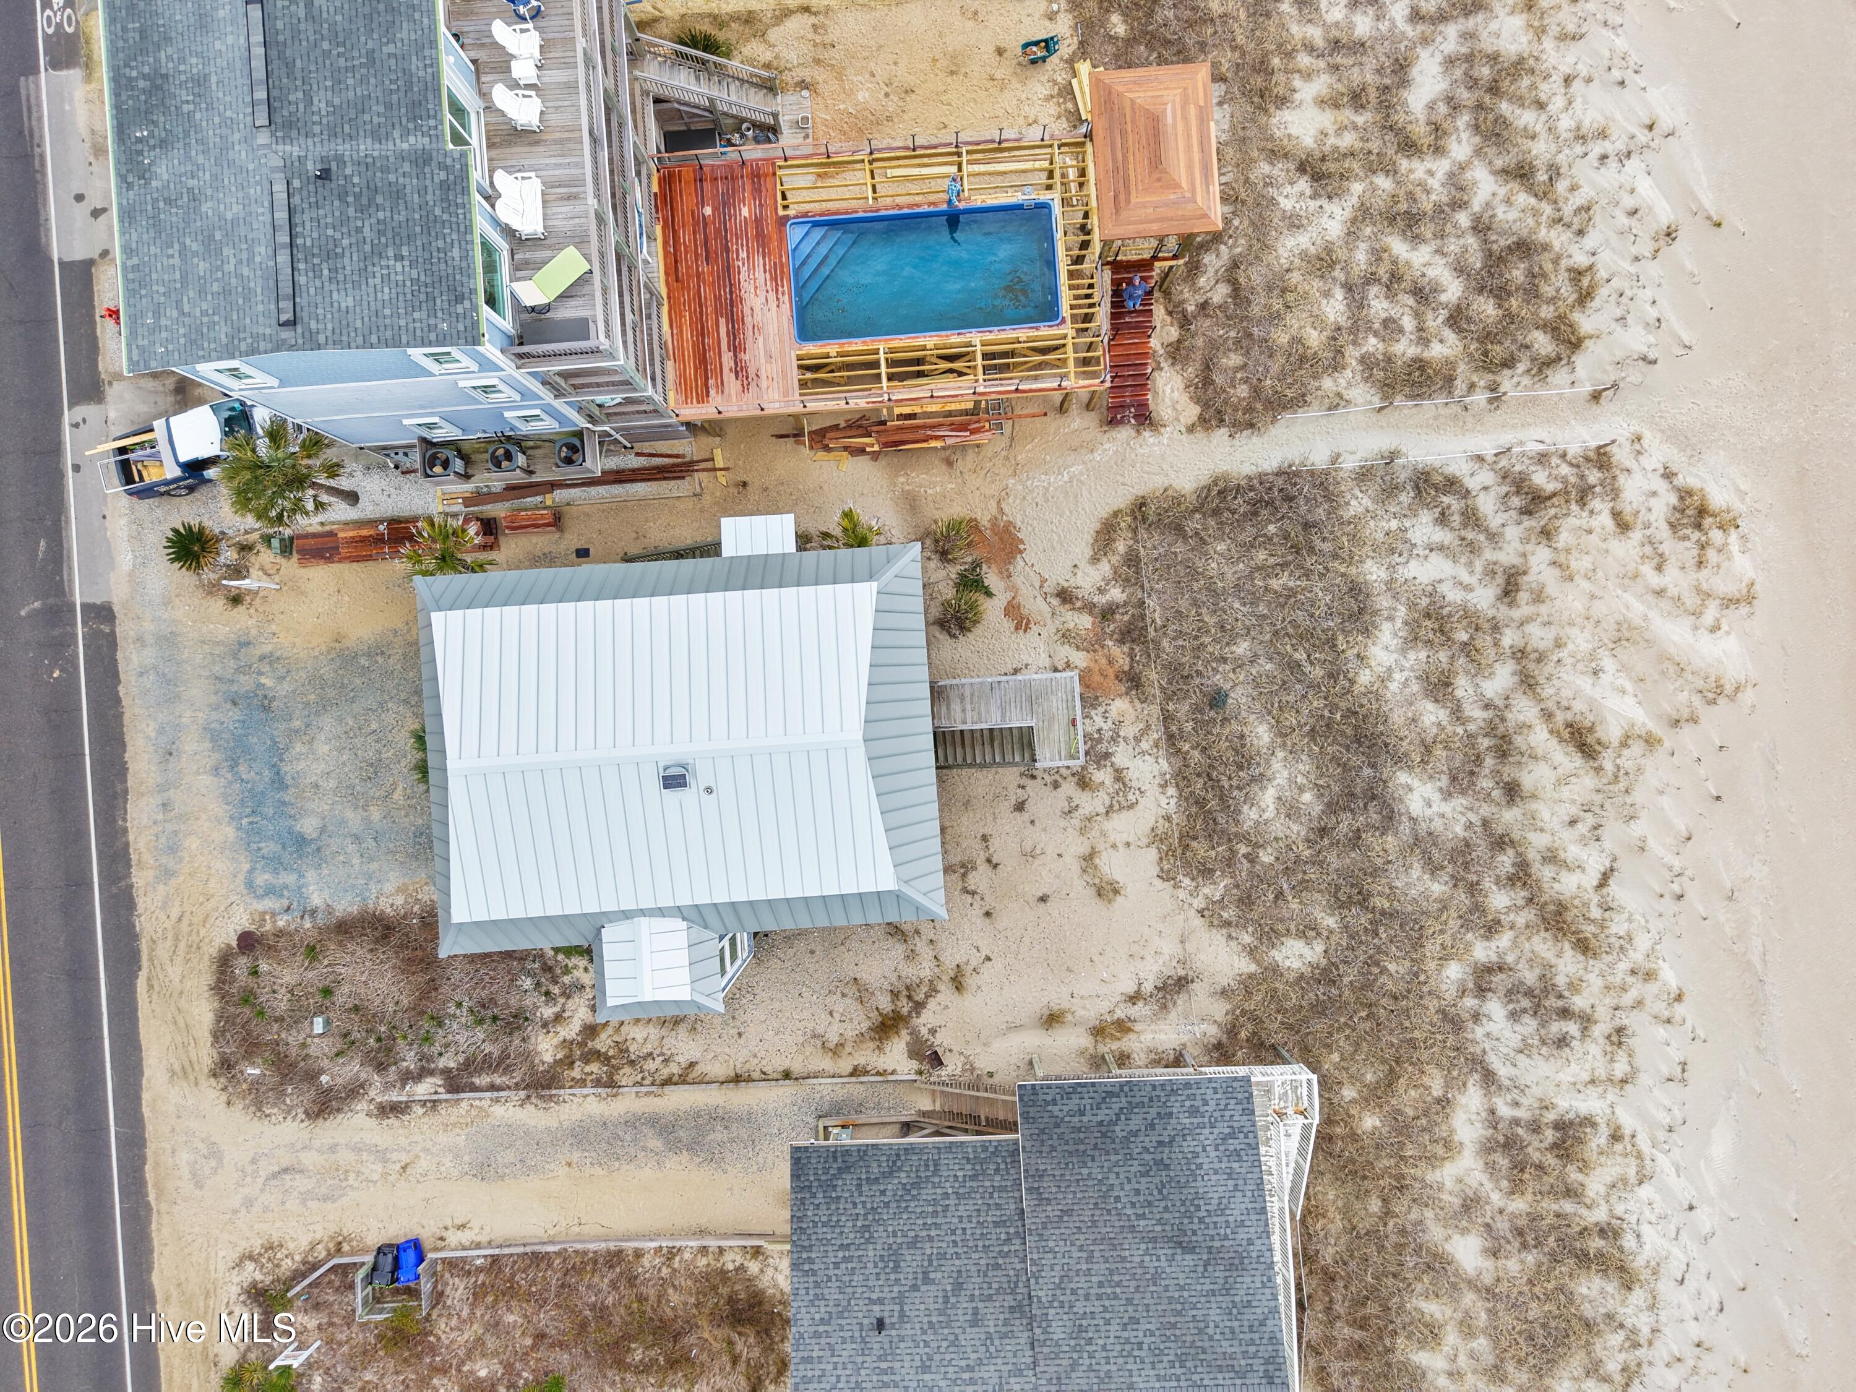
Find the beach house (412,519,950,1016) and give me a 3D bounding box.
[{"bbox_3d":[-5.877,1.534,33.183,11.900,10.800,11.800,-4,90,0],"label":"beach house"}]

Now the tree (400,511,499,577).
[{"bbox_3d":[-13.525,-3.980,36.932,2.500,3.200,2.750,0,90,0],"label":"tree"}]

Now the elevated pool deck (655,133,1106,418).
[{"bbox_3d":[-1.270,-11.644,36.800,12.100,3.400,6.900,-4,90,0],"label":"elevated pool deck"}]

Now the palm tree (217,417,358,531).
[{"bbox_3d":[-17.142,-5.822,35.910,3.200,5.100,3.400,0,90,0],"label":"palm tree"}]

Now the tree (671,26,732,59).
[{"bbox_3d":[-6.645,-18.975,37.850,1.500,1.300,1.650,0,90,0],"label":"tree"}]

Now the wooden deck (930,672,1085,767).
[{"bbox_3d":[2.065,0.759,36.812,4.300,3.300,2.550,-4,90,0],"label":"wooden deck"}]

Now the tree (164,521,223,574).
[{"bbox_3d":[-21.594,-4.366,37.798,1.650,1.400,1.750,0,90,0],"label":"tree"}]

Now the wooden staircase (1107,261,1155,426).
[{"bbox_3d":[5.809,-10.077,36.934,1.200,3.100,4.050,-4,90,0],"label":"wooden staircase"}]

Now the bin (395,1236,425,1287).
[{"bbox_3d":[-15.230,16.750,38.057,0.650,1.100,0.820,-10,90,0],"label":"bin"}]

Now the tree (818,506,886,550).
[{"bbox_3d":[-2.170,-4.442,37.575,1.900,2.000,1.950,0,90,0],"label":"tree"}]

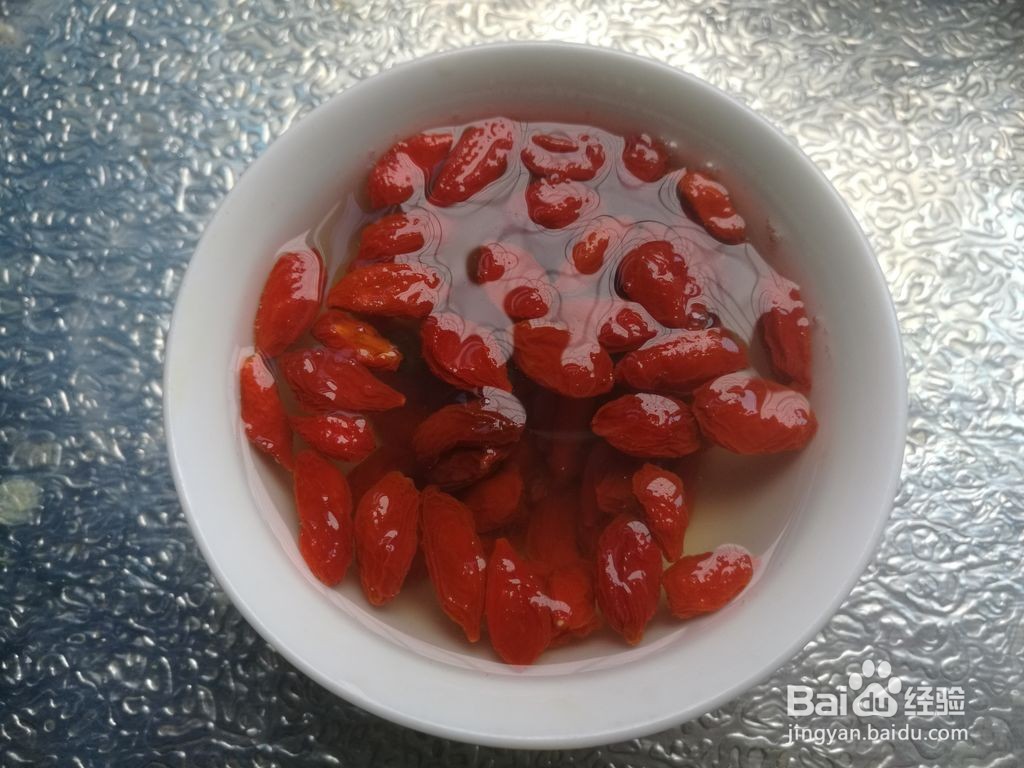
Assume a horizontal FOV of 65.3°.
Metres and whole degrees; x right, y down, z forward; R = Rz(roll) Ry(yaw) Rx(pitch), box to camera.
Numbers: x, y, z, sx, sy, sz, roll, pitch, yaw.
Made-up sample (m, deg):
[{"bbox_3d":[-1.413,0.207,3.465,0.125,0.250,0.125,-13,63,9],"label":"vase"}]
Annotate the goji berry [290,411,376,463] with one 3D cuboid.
[{"bbox_3d":[-0.030,0.008,0.133,0.015,0.007,0.007,14,73,4],"label":"goji berry"}]

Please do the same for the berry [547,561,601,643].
[{"bbox_3d":[0.009,0.034,0.127,0.009,0.008,0.013,-2,73,-1],"label":"berry"}]

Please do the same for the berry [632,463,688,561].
[{"bbox_3d":[0.023,0.020,0.123,0.007,0.006,0.015,-12,73,-3],"label":"berry"}]

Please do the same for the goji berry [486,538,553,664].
[{"bbox_3d":[0.000,0.034,0.125,0.010,0.009,0.019,-9,73,-3],"label":"goji berry"}]

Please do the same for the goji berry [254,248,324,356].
[{"bbox_3d":[-0.037,-0.013,0.132,0.009,0.008,0.020,16,73,5],"label":"goji berry"}]

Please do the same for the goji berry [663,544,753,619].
[{"bbox_3d":[0.030,0.031,0.124,0.015,0.008,0.009,-22,74,-7],"label":"goji berry"}]

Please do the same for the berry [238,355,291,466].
[{"bbox_3d":[-0.039,0.004,0.126,0.006,0.006,0.020,-22,74,-6],"label":"berry"}]

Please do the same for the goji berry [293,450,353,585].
[{"bbox_3d":[-0.029,0.020,0.122,0.008,0.007,0.021,-14,73,-4],"label":"goji berry"}]

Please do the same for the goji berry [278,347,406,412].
[{"bbox_3d":[-0.027,-0.001,0.129,0.022,0.008,0.009,21,74,6],"label":"goji berry"}]

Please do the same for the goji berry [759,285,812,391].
[{"bbox_3d":[0.044,-0.008,0.130,0.008,0.007,0.018,-8,73,-2],"label":"goji berry"}]

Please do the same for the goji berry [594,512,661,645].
[{"bbox_3d":[0.017,0.029,0.119,0.009,0.008,0.019,-3,73,-1],"label":"goji berry"}]

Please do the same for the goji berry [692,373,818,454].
[{"bbox_3d":[0.040,0.005,0.132,0.020,0.010,0.012,19,74,6],"label":"goji berry"}]

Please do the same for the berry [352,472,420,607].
[{"bbox_3d":[-0.020,0.025,0.128,0.009,0.008,0.021,7,73,2],"label":"berry"}]

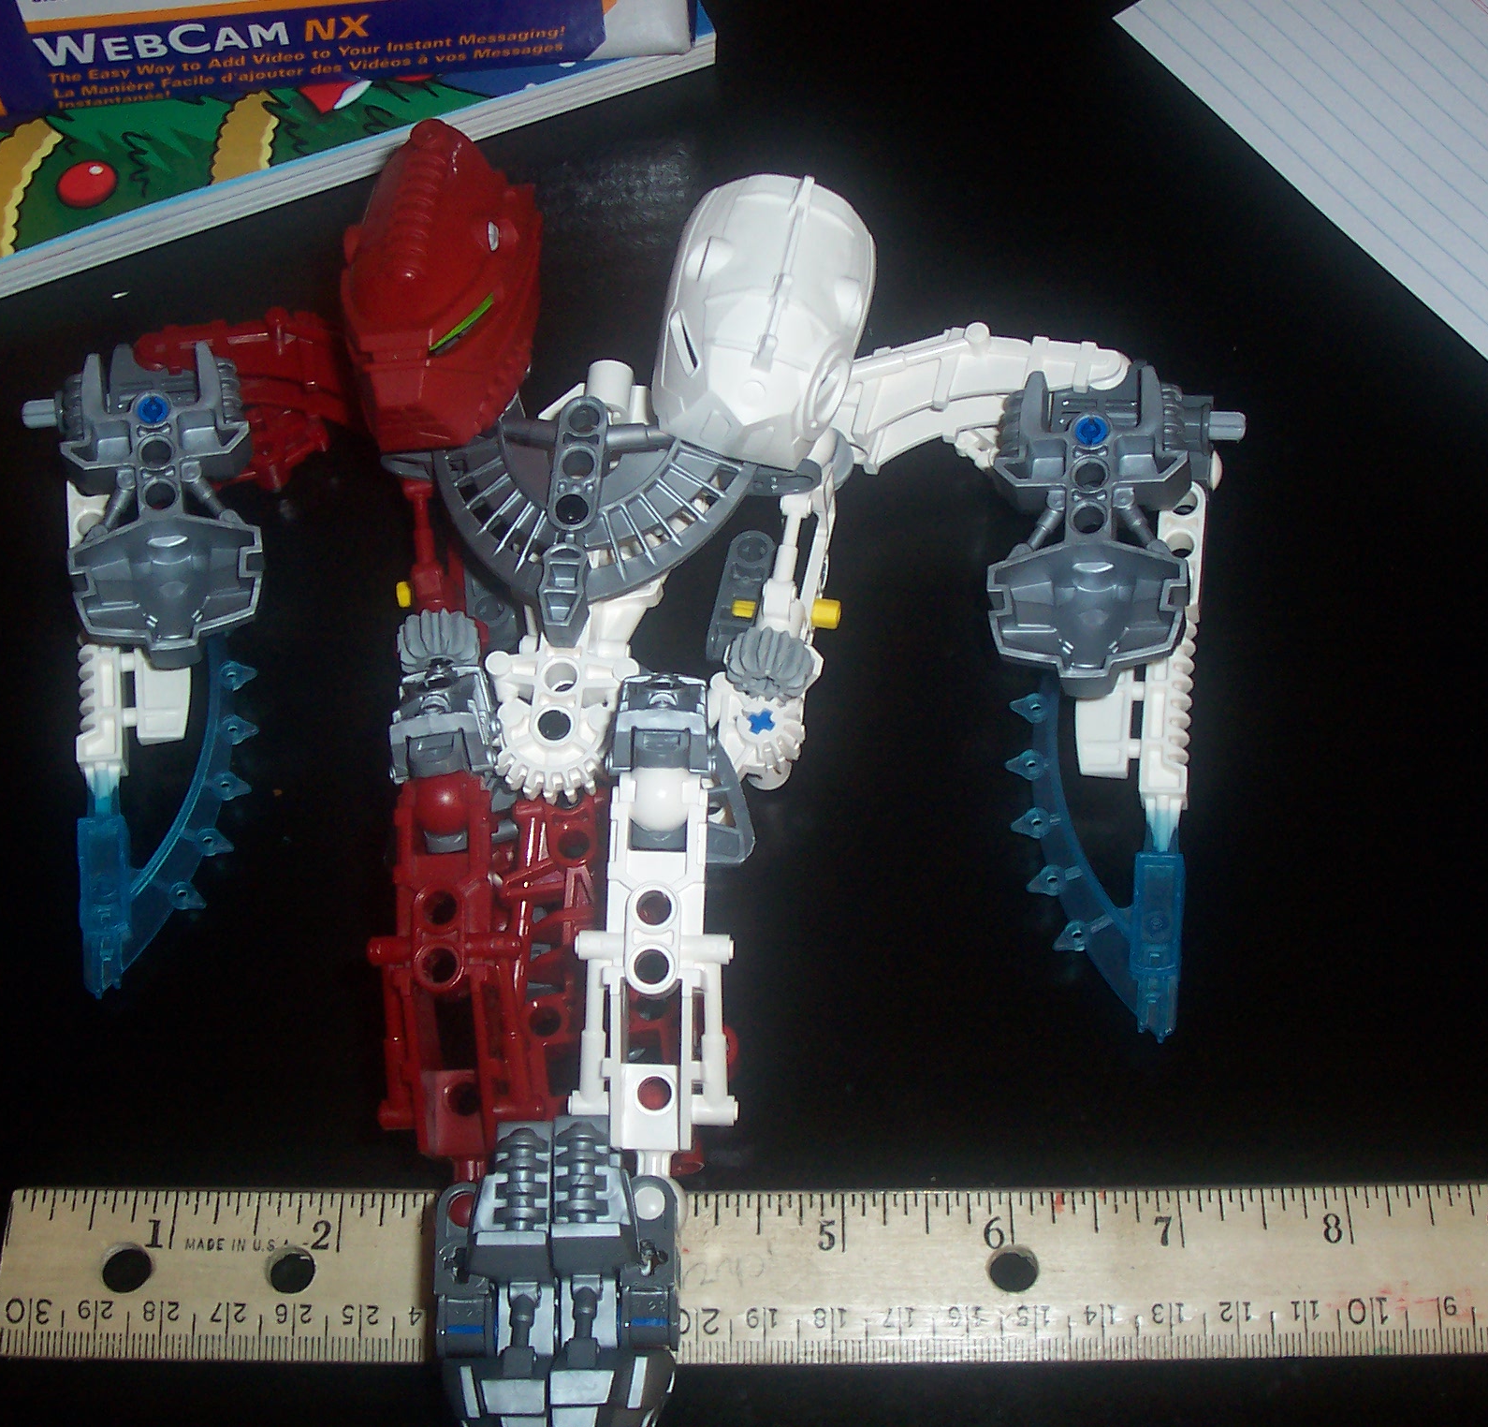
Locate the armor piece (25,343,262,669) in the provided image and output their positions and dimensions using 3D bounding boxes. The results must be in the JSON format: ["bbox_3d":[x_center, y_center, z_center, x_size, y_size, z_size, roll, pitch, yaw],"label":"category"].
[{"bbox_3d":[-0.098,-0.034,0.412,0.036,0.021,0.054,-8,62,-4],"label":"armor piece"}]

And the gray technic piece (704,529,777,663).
[{"bbox_3d":[-0.001,-0.019,0.418,0.009,0.009,0.027,8,62,5],"label":"gray technic piece"}]

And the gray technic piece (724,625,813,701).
[{"bbox_3d":[0.004,-0.008,0.410,0.014,0.014,0.009,-4,69,-2],"label":"gray technic piece"}]

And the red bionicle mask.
[{"bbox_3d":[-0.046,-0.066,0.388,0.029,0.046,0.031,20,36,11],"label":"red bionicle mask"}]

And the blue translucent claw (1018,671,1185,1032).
[{"bbox_3d":[0.056,0.021,0.394,0.027,0.011,0.064,1,62,1],"label":"blue translucent claw"}]

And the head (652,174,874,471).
[{"bbox_3d":[0.003,-0.060,0.386,0.031,0.041,0.030,12,34,-5],"label":"head"}]

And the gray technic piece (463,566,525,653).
[{"bbox_3d":[-0.041,-0.018,0.416,0.010,0.009,0.020,-4,62,-2],"label":"gray technic piece"}]

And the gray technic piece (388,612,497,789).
[{"bbox_3d":[-0.046,-0.002,0.388,0.017,0.018,0.027,-5,62,-2],"label":"gray technic piece"}]

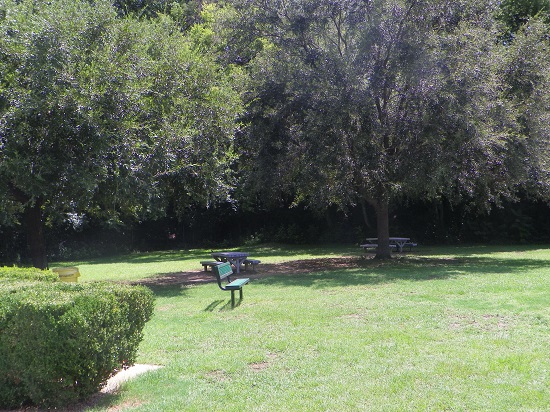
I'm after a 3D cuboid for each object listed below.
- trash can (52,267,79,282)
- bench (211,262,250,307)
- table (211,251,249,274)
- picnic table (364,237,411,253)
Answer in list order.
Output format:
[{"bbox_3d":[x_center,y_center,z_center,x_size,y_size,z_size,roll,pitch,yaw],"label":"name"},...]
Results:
[{"bbox_3d":[-4.731,1.790,14.385,0.620,0.780,0.620,0,-2,0],"label":"trash can"},{"bbox_3d":[-0.896,1.656,13.504,0.540,0.860,1.850,0,-2,3],"label":"bench"},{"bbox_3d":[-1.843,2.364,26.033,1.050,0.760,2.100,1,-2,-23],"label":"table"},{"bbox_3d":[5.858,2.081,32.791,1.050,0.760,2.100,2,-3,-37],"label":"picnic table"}]

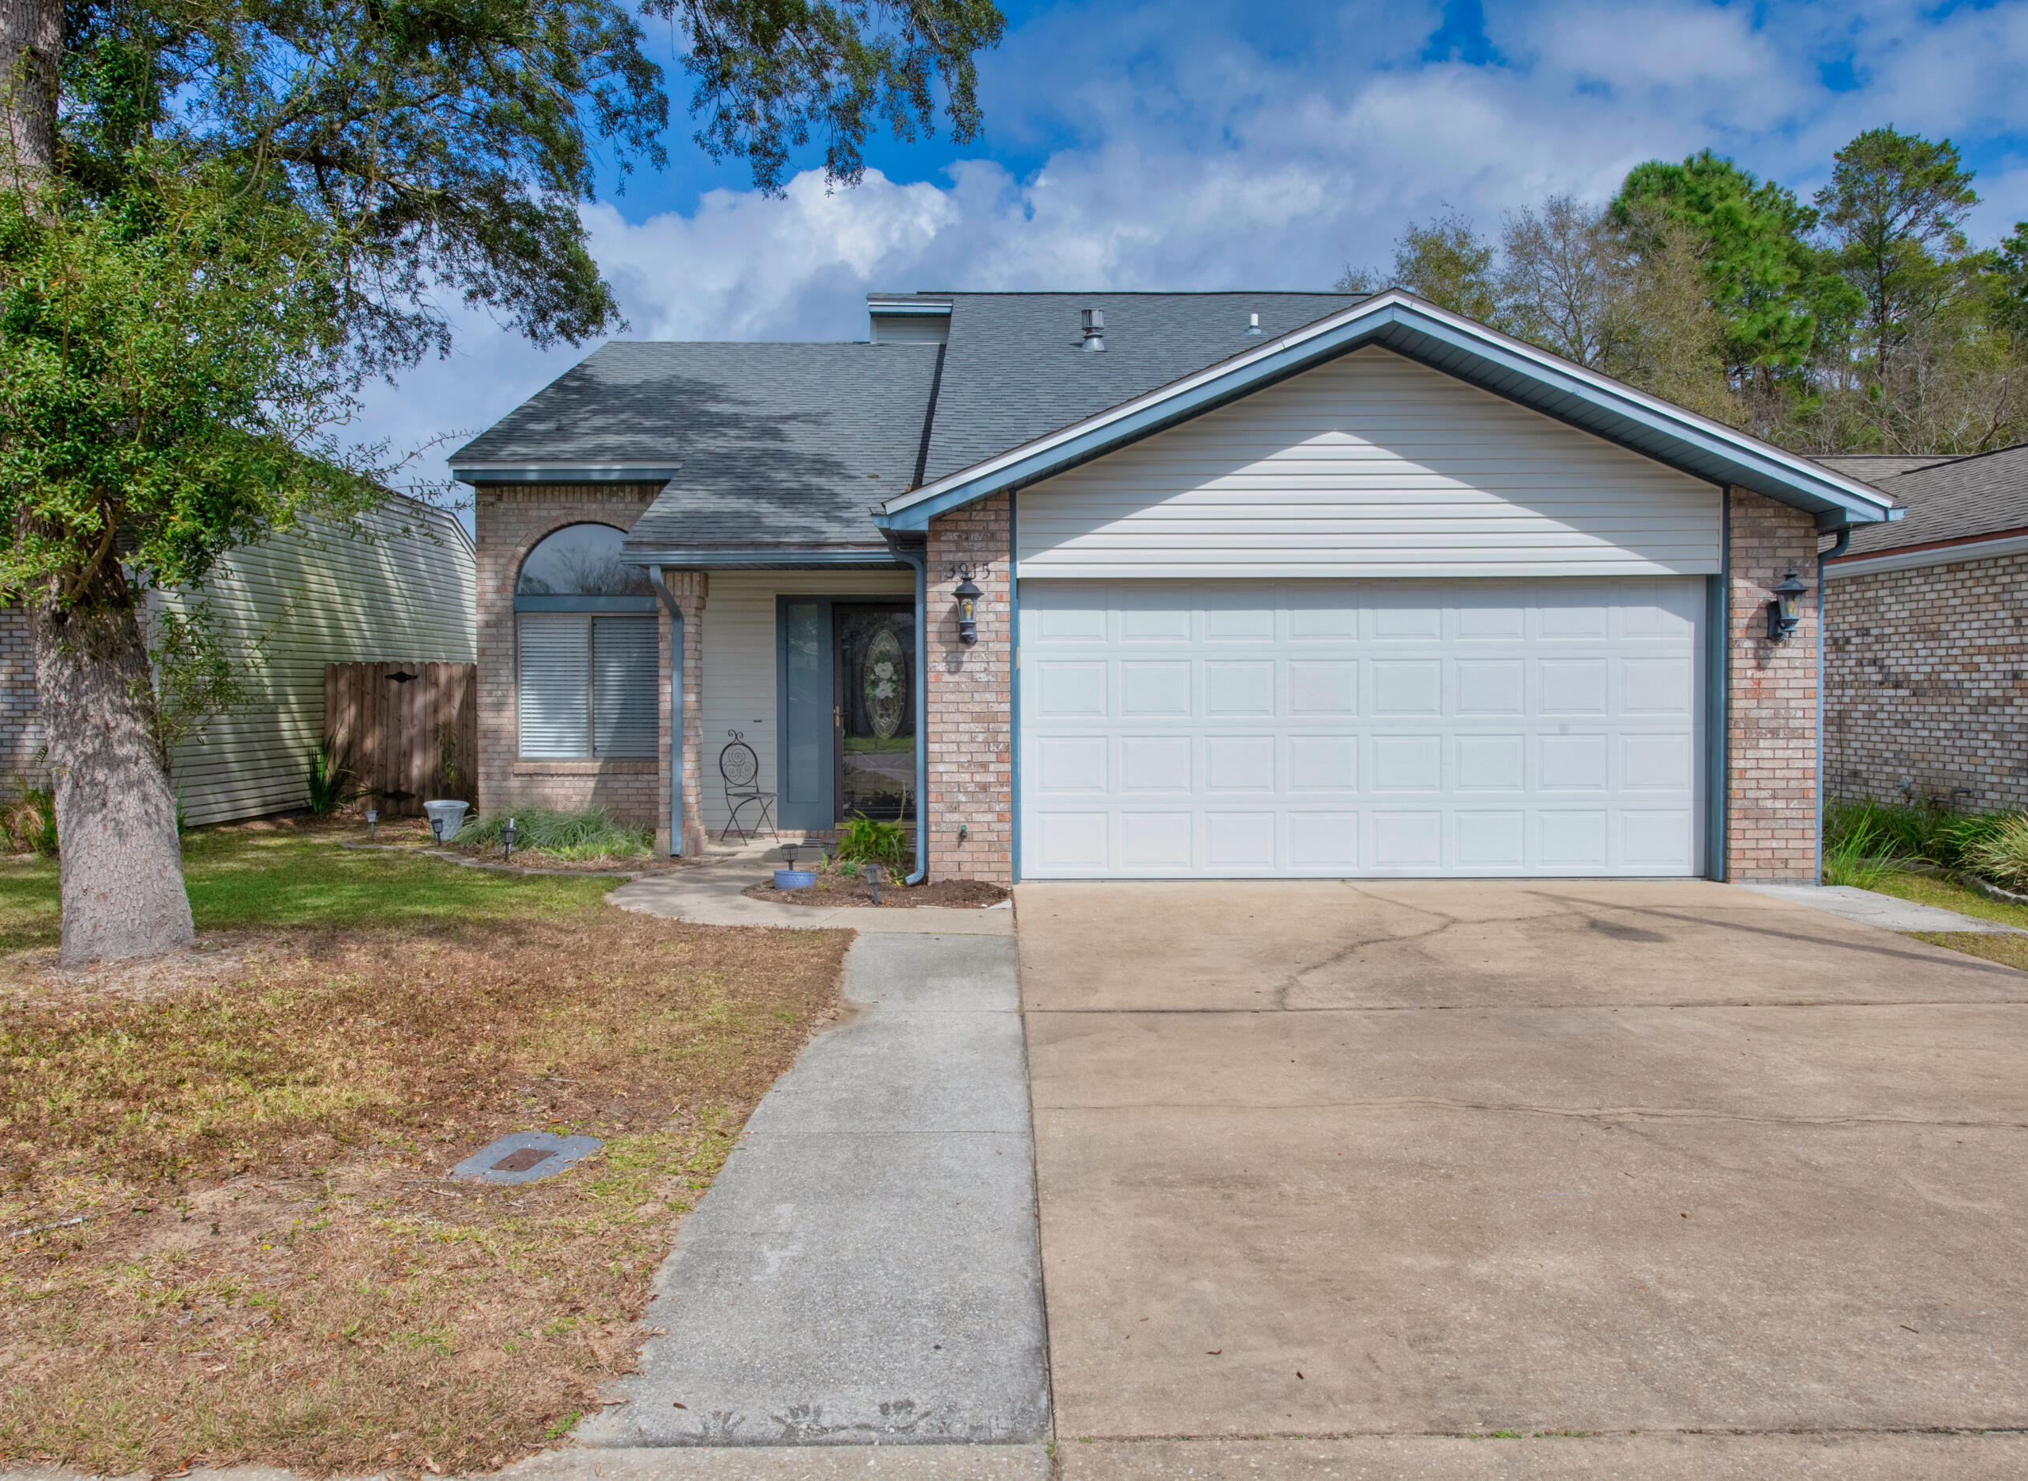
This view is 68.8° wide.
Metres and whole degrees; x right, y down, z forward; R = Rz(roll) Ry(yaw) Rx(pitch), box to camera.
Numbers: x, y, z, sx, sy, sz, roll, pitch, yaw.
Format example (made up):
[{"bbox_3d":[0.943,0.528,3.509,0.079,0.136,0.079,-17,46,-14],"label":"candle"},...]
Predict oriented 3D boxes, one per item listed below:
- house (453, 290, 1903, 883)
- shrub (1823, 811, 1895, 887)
[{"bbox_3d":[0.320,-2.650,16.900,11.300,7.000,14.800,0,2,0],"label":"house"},{"bbox_3d":[5.940,0.755,10.420,0.550,0.550,0.550,0,2,0],"label":"shrub"}]

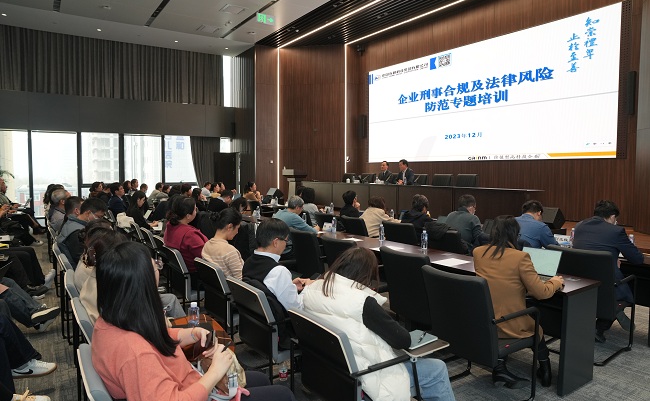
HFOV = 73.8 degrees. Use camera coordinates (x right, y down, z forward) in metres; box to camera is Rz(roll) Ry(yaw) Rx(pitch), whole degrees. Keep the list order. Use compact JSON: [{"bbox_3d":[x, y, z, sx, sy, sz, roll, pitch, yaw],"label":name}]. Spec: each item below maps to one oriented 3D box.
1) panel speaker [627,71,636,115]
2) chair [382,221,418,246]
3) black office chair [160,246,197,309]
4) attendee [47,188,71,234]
[{"bbox_3d":[5.970,-2.082,8.430,0.170,0.830,0.150,-3,5,-36],"label":"panel speaker"},{"bbox_3d":[1.110,0.747,5.843,0.580,0.945,0.630,4,5,36],"label":"chair"},{"bbox_3d":[-1.350,0.912,4.644,0.600,0.830,0.580,-3,5,-35],"label":"black office chair"},{"bbox_3d":[-3.895,0.476,6.897,0.800,1.300,0.550,-3,5,-34],"label":"attendee"}]

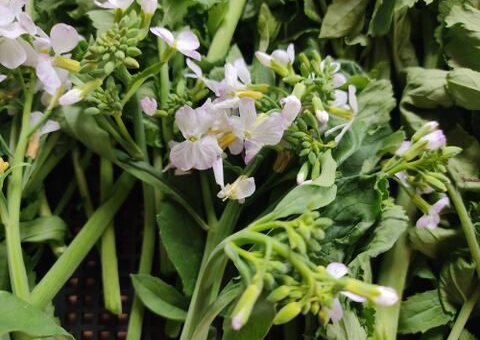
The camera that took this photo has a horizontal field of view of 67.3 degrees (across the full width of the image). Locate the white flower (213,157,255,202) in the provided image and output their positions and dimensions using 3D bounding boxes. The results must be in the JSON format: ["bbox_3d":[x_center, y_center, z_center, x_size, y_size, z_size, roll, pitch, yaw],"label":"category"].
[{"bbox_3d":[-0.004,0.006,0.197,0.022,0.021,0.018,57,47,-16],"label":"white flower"}]

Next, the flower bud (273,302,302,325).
[{"bbox_3d":[0.022,0.066,0.165,0.015,0.006,0.006,-35,90,-9],"label":"flower bud"}]

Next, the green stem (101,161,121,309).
[{"bbox_3d":[-0.096,0.050,0.270,0.012,0.012,0.116,-4,87,0],"label":"green stem"}]

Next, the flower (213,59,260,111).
[{"bbox_3d":[-0.002,-0.047,0.200,0.024,0.015,0.027,-11,71,15],"label":"flower"}]

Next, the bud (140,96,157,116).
[{"bbox_3d":[-0.053,-0.037,0.210,0.009,0.008,0.012,-32,102,0],"label":"bud"}]

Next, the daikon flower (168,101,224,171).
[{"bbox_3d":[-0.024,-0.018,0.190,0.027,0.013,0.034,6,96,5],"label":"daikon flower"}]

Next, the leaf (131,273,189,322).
[{"bbox_3d":[-0.055,0.087,0.245,0.043,0.009,0.020,37,75,4],"label":"leaf"}]

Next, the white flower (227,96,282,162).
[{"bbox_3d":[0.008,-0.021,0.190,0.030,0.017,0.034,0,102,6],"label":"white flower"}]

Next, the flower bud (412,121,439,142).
[{"bbox_3d":[0.108,-0.022,0.210,0.018,0.008,0.008,-38,90,12],"label":"flower bud"}]

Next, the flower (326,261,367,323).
[{"bbox_3d":[0.051,0.058,0.172,0.018,0.027,0.017,0,15,-37],"label":"flower"}]

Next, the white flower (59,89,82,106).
[{"bbox_3d":[-0.089,-0.038,0.190,0.013,0.008,0.008,-21,90,-12],"label":"white flower"}]

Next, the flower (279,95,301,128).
[{"bbox_3d":[0.026,-0.031,0.190,0.011,0.011,0.018,19,69,8],"label":"flower"}]

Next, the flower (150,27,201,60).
[{"bbox_3d":[-0.037,-0.072,0.205,0.028,0.020,0.020,10,52,-15],"label":"flower"}]

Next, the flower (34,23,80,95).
[{"bbox_3d":[-0.091,-0.056,0.180,0.020,0.022,0.033,15,85,-35],"label":"flower"}]

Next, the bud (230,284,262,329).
[{"bbox_3d":[0.003,0.065,0.170,0.008,0.008,0.023,27,81,0],"label":"bud"}]

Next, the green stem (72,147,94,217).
[{"bbox_3d":[-0.122,0.009,0.280,0.009,0.009,0.054,-13,90,0],"label":"green stem"}]

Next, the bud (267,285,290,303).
[{"bbox_3d":[0.018,0.058,0.170,0.011,0.006,0.006,-31,90,-9],"label":"bud"}]

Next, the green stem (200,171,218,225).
[{"bbox_3d":[-0.019,0.017,0.225,0.007,0.007,0.036,-12,96,0],"label":"green stem"}]

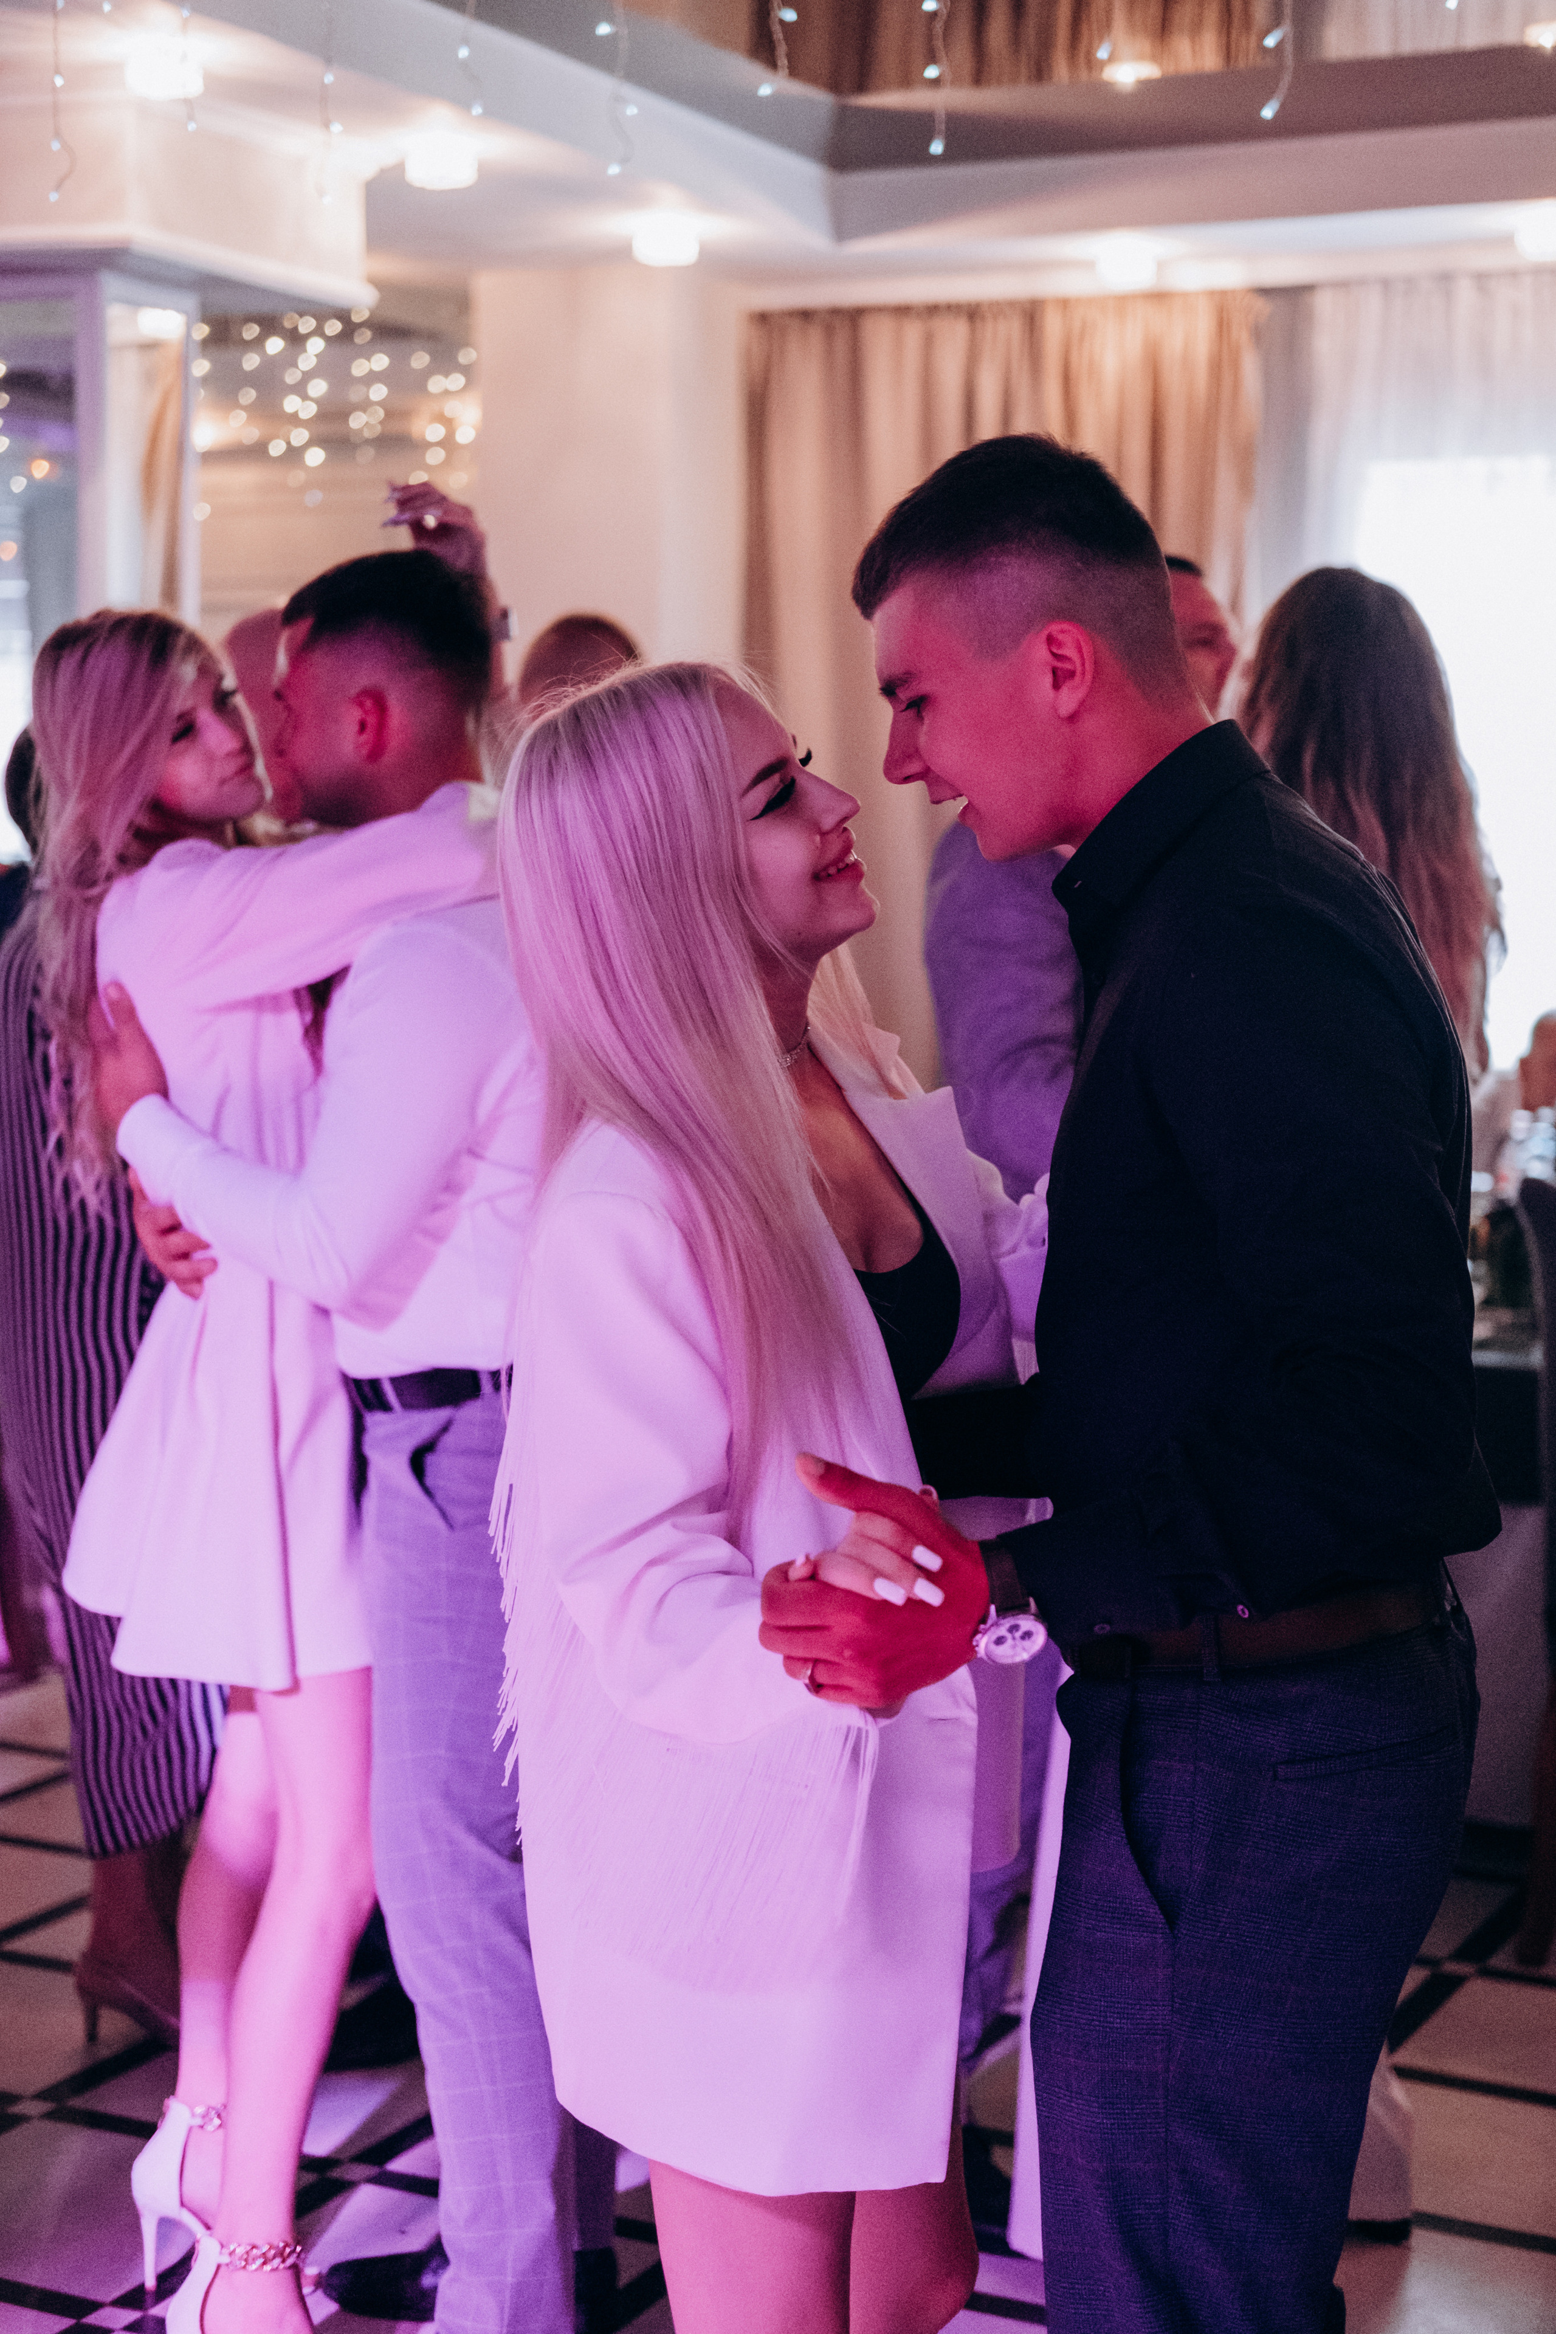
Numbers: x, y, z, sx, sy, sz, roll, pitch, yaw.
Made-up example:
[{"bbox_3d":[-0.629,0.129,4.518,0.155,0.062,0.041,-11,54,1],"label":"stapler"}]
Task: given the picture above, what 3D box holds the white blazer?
[{"bbox_3d":[-0.002,0.284,2.280,0.380,0.770,0.450,4,7,32],"label":"white blazer"}]

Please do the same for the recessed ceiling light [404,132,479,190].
[{"bbox_3d":[-0.537,-1.607,5.500,0.112,0.070,0.112,1,6,0],"label":"recessed ceiling light"}]

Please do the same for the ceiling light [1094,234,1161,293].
[{"bbox_3d":[0.657,-1.688,6.460,0.112,0.070,0.112,1,6,0],"label":"ceiling light"}]

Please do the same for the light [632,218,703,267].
[{"bbox_3d":[-0.199,-1.648,6.130,0.112,0.070,0.112,1,6,0],"label":"light"}]

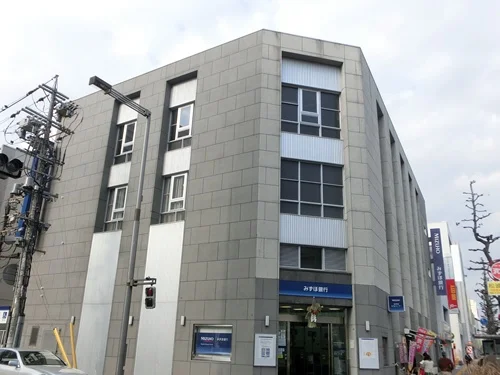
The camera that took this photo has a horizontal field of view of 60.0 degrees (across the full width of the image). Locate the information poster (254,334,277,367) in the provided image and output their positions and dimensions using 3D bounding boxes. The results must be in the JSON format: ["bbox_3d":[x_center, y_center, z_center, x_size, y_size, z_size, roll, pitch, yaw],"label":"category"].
[{"bbox_3d":[0.542,5.629,14.953,0.774,1.044,0.050,6,-20,-12],"label":"information poster"}]

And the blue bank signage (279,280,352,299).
[{"bbox_3d":[2.423,3.741,15.841,2.880,0.510,0.120,6,-20,-12],"label":"blue bank signage"}]

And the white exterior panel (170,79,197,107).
[{"bbox_3d":[-3.219,-4.677,21.556,1.788,1.307,0.100,-10,-23,30],"label":"white exterior panel"}]

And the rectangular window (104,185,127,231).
[{"bbox_3d":[-6.604,1.060,21.666,1.701,2.351,0.120,-10,-23,30],"label":"rectangular window"}]

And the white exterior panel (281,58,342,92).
[{"bbox_3d":[2.772,-5.108,19.754,2.869,1.299,0.100,6,-20,-12],"label":"white exterior panel"}]

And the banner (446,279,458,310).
[{"bbox_3d":[21.513,11.346,46.034,1.050,2.950,0.120,-8,-22,26],"label":"banner"}]

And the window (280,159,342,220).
[{"bbox_3d":[2.528,0.035,17.580,2.820,2.320,0.120,6,-20,-12],"label":"window"}]

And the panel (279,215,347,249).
[{"bbox_3d":[2.533,1.767,17.290,2.869,1.139,0.100,6,-20,-12],"label":"panel"}]

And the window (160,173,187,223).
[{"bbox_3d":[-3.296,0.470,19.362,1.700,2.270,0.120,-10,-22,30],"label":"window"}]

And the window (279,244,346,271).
[{"bbox_3d":[2.497,2.781,16.964,2.854,0.964,0.120,6,-20,-12],"label":"window"}]

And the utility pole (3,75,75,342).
[{"bbox_3d":[-9.792,0.969,19.607,1.300,13.900,2.400,-10,-22,30],"label":"utility pole"}]

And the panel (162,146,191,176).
[{"bbox_3d":[-3.320,-1.212,20.311,1.737,1.168,0.100,-10,-23,30],"label":"panel"}]

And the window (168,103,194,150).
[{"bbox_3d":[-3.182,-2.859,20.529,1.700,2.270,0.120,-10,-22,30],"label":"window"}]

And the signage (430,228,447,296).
[{"bbox_3d":[16.499,6.444,37.944,0.780,5.850,0.250,-8,-22,26],"label":"signage"}]

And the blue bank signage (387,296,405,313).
[{"bbox_3d":[6.073,4.833,17.900,0.680,0.630,0.150,-8,-22,26],"label":"blue bank signage"}]

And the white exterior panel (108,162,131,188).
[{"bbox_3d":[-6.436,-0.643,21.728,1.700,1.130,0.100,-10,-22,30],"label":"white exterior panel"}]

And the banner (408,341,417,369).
[{"bbox_3d":[7.200,7.400,19.200,0.420,1.300,0.060,0,-22,28],"label":"banner"}]

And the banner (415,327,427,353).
[{"bbox_3d":[9.056,8.083,22.920,0.460,1.250,0.080,3,-17,30],"label":"banner"}]

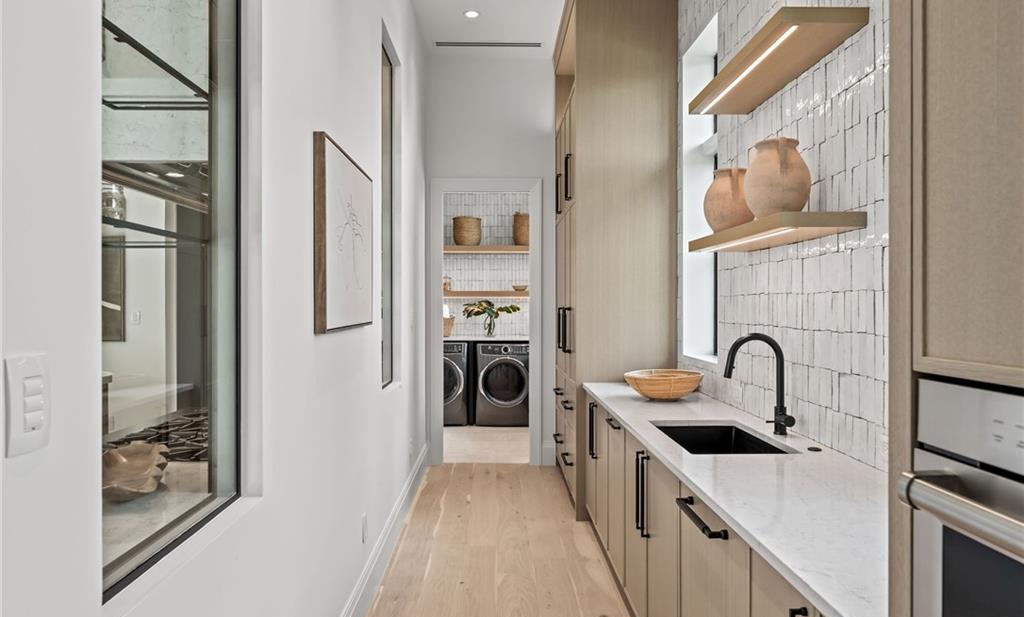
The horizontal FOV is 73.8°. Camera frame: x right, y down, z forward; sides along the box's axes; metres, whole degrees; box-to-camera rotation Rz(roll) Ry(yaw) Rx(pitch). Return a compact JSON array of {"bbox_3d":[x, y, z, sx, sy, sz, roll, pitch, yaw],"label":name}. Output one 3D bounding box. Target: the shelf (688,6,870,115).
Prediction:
[{"bbox_3d":[0.980,-0.931,2.673,0.277,0.050,1.025,0,0,-1],"label":"shelf"}]

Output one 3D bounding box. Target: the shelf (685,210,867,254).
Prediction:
[{"bbox_3d":[0.977,-0.282,2.670,0.280,0.049,1.005,0,0,-1],"label":"shelf"}]

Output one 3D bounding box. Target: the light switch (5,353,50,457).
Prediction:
[{"bbox_3d":[-0.588,0.118,0.832,0.009,0.118,0.074,0,0,-1],"label":"light switch"}]

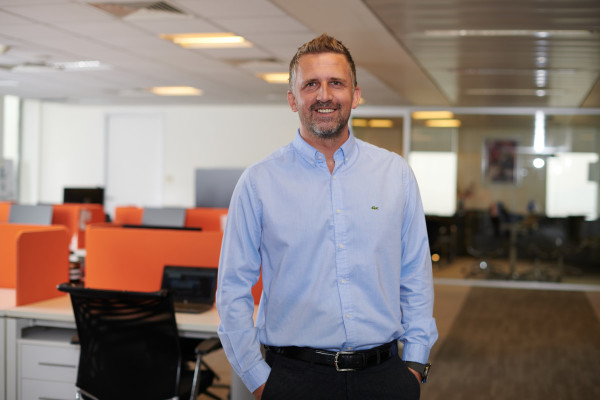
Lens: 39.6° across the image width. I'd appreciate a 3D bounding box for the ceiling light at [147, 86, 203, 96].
[{"bbox_3d":[-1.516,-1.346,10.299,0.600,0.070,0.600,2,2,15],"label":"ceiling light"}]

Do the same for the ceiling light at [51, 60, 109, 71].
[{"bbox_3d":[-2.131,-1.303,8.034,0.600,0.070,0.600,2,2,15],"label":"ceiling light"}]

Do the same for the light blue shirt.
[{"bbox_3d":[0.066,0.155,2.140,0.550,0.660,0.300,1,2,-9],"label":"light blue shirt"}]

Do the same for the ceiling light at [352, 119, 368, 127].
[{"bbox_3d":[1.060,-1.400,15.093,0.480,0.070,0.550,2,2,15],"label":"ceiling light"}]

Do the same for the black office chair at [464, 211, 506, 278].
[{"bbox_3d":[2.835,0.646,12.664,0.600,0.970,0.600,1,2,-25],"label":"black office chair"}]

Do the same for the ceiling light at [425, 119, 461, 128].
[{"bbox_3d":[2.499,-1.346,14.610,0.580,0.070,0.580,2,2,15],"label":"ceiling light"}]

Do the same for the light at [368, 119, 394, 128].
[{"bbox_3d":[1.455,-1.388,15.060,0.500,0.070,0.550,2,2,15],"label":"light"}]

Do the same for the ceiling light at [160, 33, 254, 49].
[{"bbox_3d":[-0.694,-1.219,6.370,0.600,0.070,0.600,2,2,15],"label":"ceiling light"}]

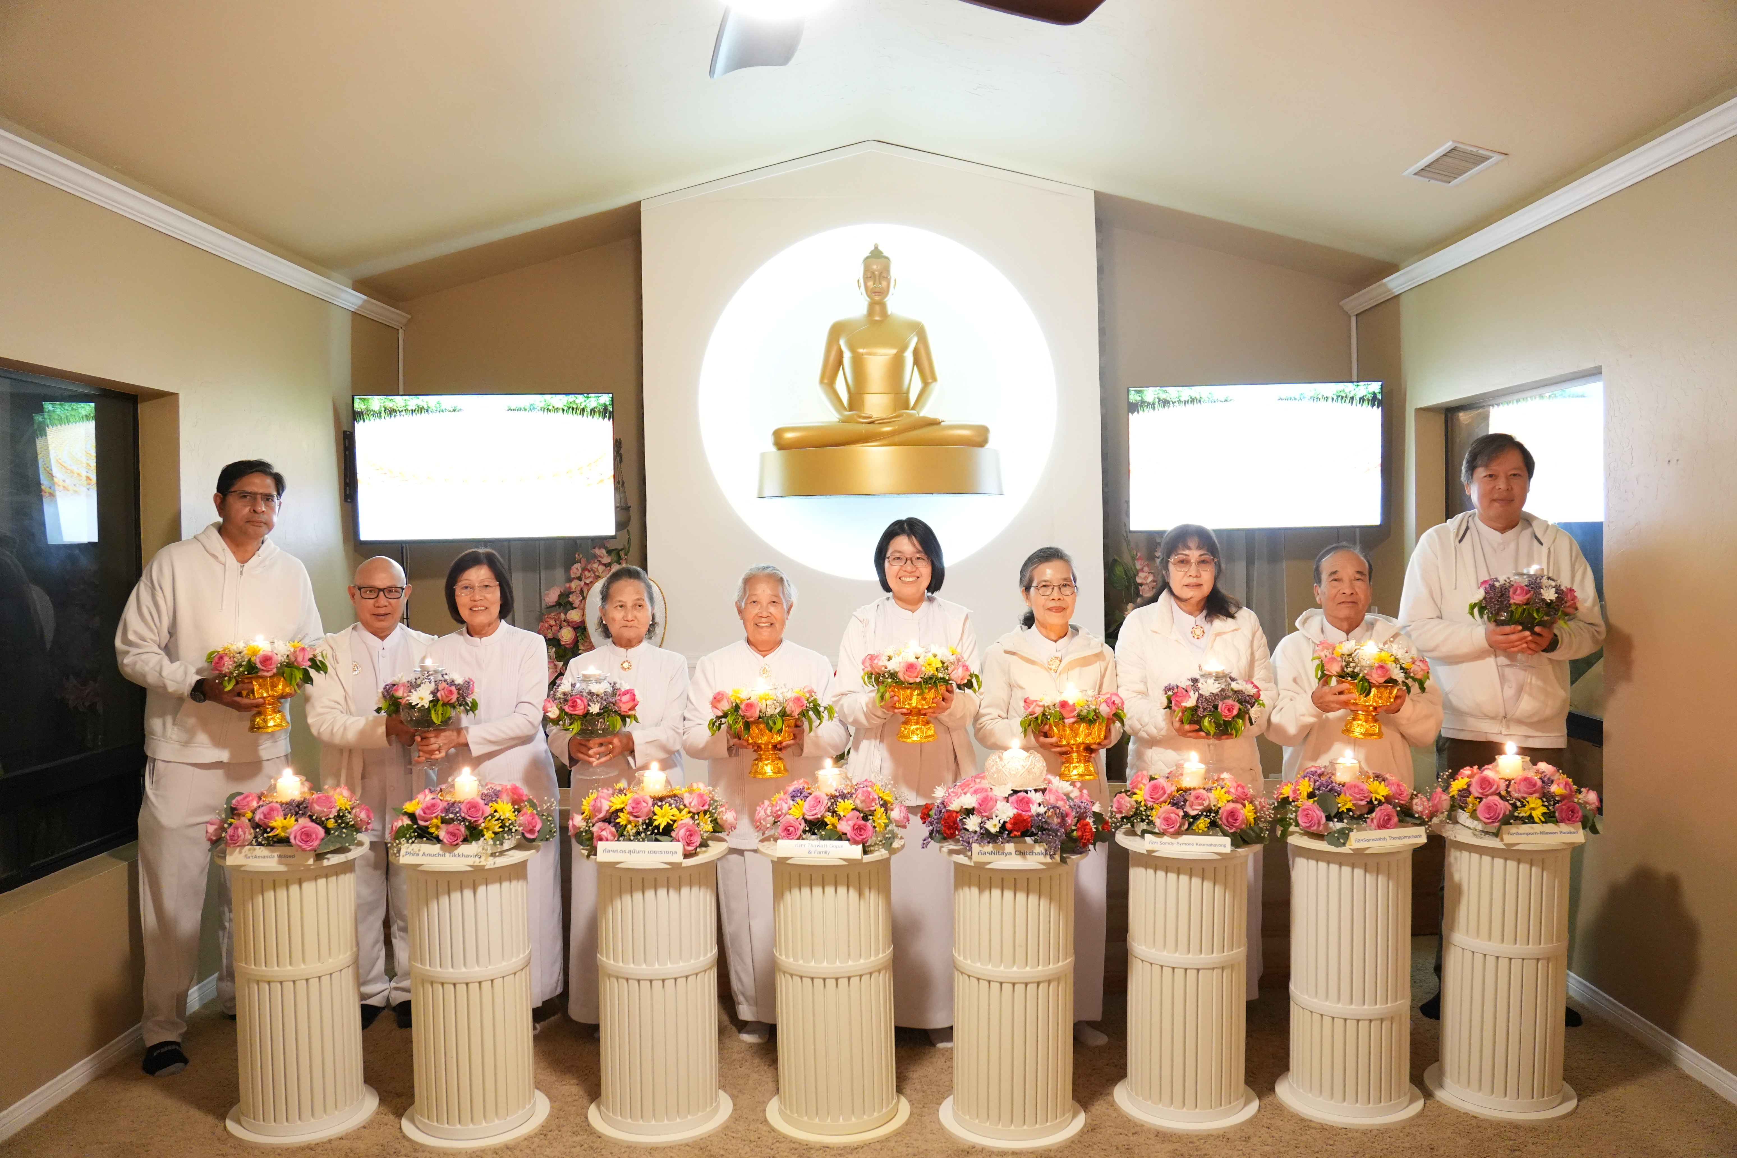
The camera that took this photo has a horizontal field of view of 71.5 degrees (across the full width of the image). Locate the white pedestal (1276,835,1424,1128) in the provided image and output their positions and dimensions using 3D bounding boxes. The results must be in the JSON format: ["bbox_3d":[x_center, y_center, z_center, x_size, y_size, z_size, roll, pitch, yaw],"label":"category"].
[{"bbox_3d":[1.256,1.002,3.159,0.371,0.692,0.371,-1,2,0],"label":"white pedestal"}]

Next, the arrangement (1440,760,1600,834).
[{"bbox_3d":[1.714,0.574,3.164,0.370,0.152,0.370,-1,2,0],"label":"arrangement"}]

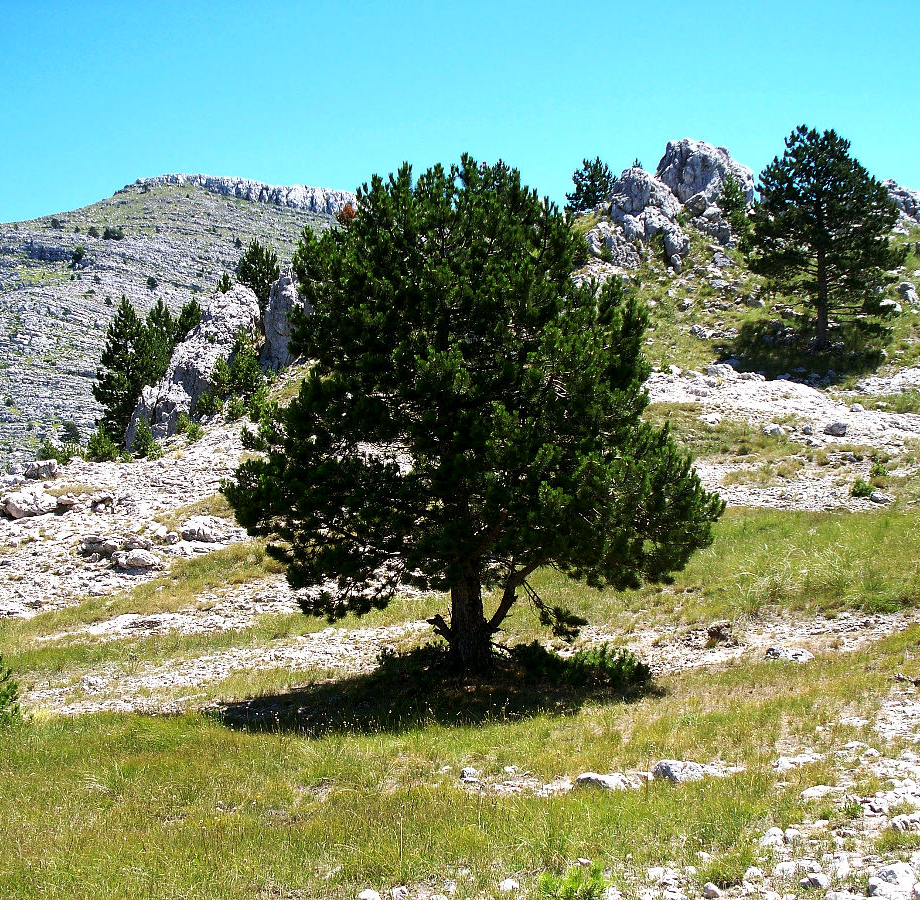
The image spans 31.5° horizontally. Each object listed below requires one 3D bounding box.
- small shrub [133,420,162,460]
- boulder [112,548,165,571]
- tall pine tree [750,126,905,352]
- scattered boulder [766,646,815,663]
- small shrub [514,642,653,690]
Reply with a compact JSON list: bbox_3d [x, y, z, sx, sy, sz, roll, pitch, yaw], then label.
[{"bbox_3d":[-7.468,-0.263,39.000,0.742,0.981,0.705,0,-2,-11],"label":"small shrub"},{"bbox_3d":[-6.117,2.074,31.000,0.989,0.400,0.742,0,-2,0],"label":"boulder"},{"bbox_3d":[10.827,-6.201,48.000,4.537,6.658,4.537,0,-2,13],"label":"tall pine tree"},{"bbox_3d":[3.956,2.454,19.500,0.574,0.203,0.431,0,-2,0],"label":"scattered boulder"},{"bbox_3d":[1.279,2.278,17.300,1.487,0.494,0.966,0,2,0],"label":"small shrub"}]

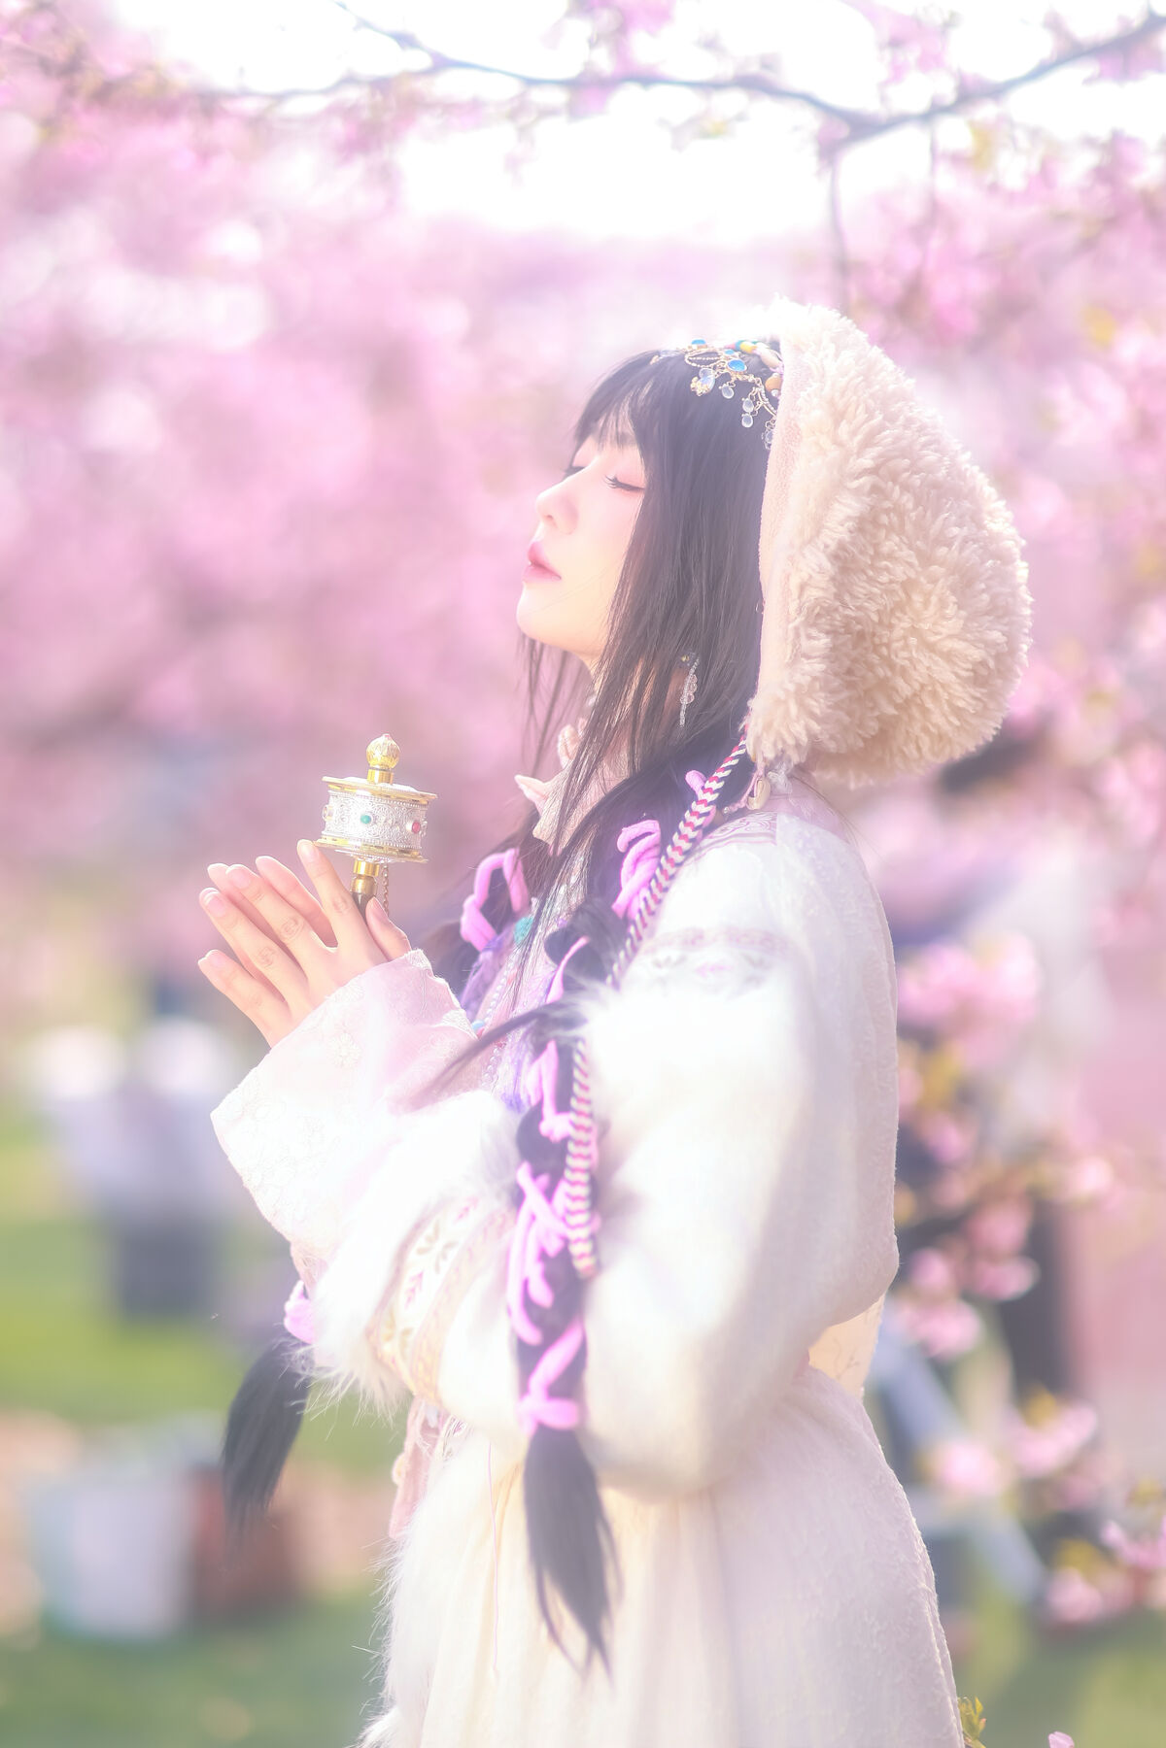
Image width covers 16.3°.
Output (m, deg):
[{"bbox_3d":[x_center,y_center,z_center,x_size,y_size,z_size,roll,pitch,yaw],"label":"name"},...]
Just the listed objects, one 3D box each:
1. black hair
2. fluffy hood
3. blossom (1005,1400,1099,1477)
[{"bbox_3d":[-0.032,0.077,2.360,0.340,0.770,0.280,0,-1,-20],"label":"black hair"},{"bbox_3d":[0.178,-0.193,2.380,0.175,0.280,0.240,0,-1,-15],"label":"fluffy hood"},{"bbox_3d":[0.345,0.415,3.000,0.064,0.053,0.050,0,-1,11],"label":"blossom"}]

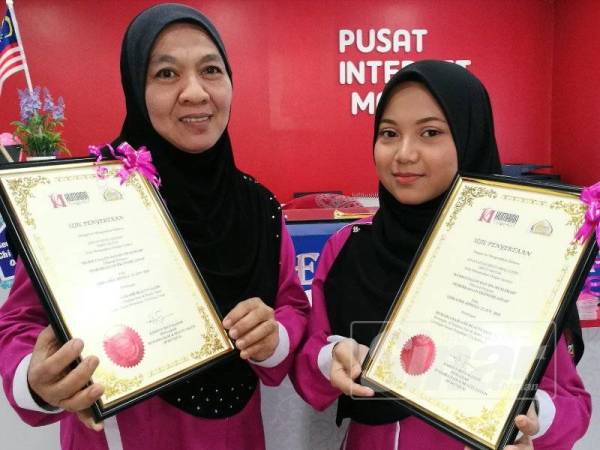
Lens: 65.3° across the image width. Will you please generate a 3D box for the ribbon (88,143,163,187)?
[{"bbox_3d":[-0.249,-0.085,0.665,0.100,0.066,0.050,-3,-9,-30],"label":"ribbon"}]

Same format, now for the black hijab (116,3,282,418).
[{"bbox_3d":[-0.183,-0.026,0.780,0.330,0.660,0.280,-3,4,-26],"label":"black hijab"}]

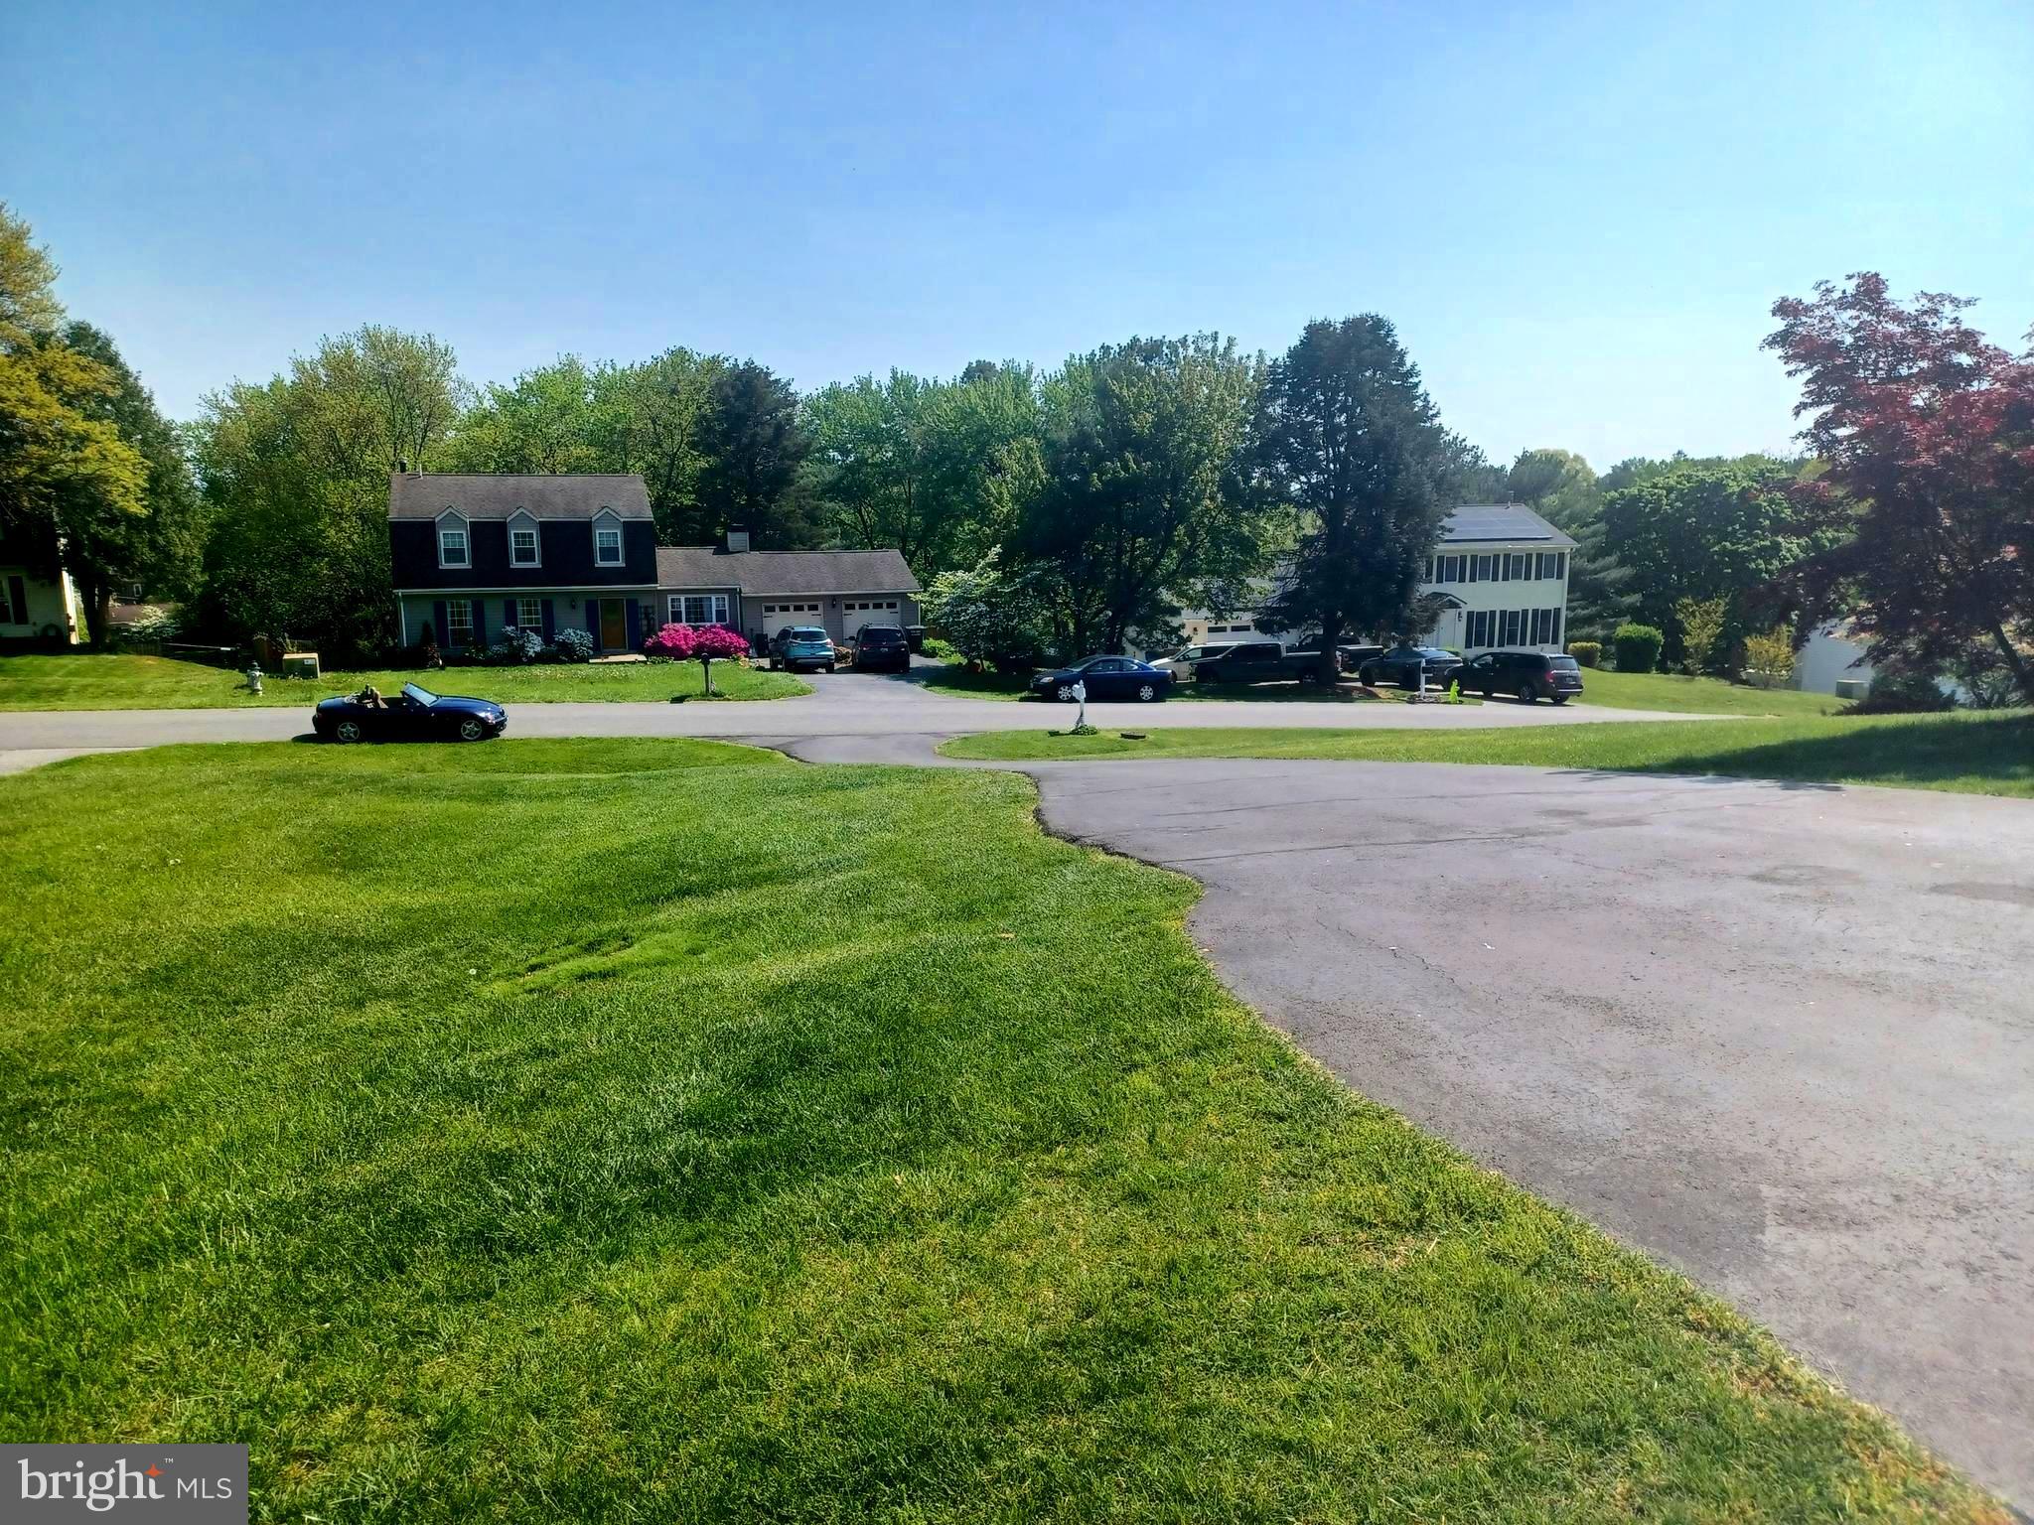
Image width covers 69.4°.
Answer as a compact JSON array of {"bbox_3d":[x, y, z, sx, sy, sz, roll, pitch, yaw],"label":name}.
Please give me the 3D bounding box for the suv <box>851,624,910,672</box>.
[{"bbox_3d":[-5.241,-4.583,55.457,1.920,1.740,4.700,-2,11,-9],"label":"suv"}]

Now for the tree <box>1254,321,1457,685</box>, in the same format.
[{"bbox_3d":[12.557,-9.512,54.495,7.487,13.615,7.300,-3,12,-15],"label":"tree"}]

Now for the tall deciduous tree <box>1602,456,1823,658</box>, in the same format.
[{"bbox_3d":[33.130,-9.507,70.002,10.753,10.074,10.000,0,11,0],"label":"tall deciduous tree"}]

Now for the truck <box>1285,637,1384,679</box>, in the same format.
[{"bbox_3d":[13.134,-4.462,61.454,2.000,1.900,5.700,-3,9,-15],"label":"truck"}]

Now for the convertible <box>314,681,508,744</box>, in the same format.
[{"bbox_3d":[-12.959,-1.114,31.505,4.020,1.240,1.700,-1,11,-14],"label":"convertible"}]

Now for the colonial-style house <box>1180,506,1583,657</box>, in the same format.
[{"bbox_3d":[15.399,-8.587,70.778,21.595,7.400,8.600,-4,12,-22],"label":"colonial-style house"}]

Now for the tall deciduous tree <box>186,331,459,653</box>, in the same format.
[{"bbox_3d":[-28.347,-11.010,60.518,11.195,13.522,10.000,-3,12,-15],"label":"tall deciduous tree"}]

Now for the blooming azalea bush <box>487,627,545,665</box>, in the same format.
[{"bbox_3d":[-19.587,-4.599,57.474,2.301,1.434,1.800,-4,12,-19],"label":"blooming azalea bush"}]

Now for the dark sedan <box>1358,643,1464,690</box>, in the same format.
[{"bbox_3d":[15.287,-3.704,57.176,1.880,1.470,4.900,-4,9,-17],"label":"dark sedan"}]

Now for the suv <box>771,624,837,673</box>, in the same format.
[{"bbox_3d":[-7.894,-4.181,53.864,1.860,1.680,4.550,-4,11,-16],"label":"suv"}]

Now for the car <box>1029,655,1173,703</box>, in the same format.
[{"bbox_3d":[2.781,-2.832,48.030,4.600,1.420,1.750,0,11,0],"label":"car"}]

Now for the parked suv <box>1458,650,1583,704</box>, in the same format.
[{"bbox_3d":[18.431,-3.292,54.352,1.950,1.720,5.000,-7,13,-32],"label":"parked suv"}]

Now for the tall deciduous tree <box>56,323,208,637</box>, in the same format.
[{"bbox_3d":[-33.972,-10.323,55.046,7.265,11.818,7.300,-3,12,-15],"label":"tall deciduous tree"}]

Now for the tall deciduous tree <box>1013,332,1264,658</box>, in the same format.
[{"bbox_3d":[4.406,-9.176,53.733,9.220,12.514,9.000,0,11,0],"label":"tall deciduous tree"}]

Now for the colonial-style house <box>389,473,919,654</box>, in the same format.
[{"bbox_3d":[-15.378,-8.665,63.364,20.980,7.300,8.600,-4,12,-19],"label":"colonial-style house"}]

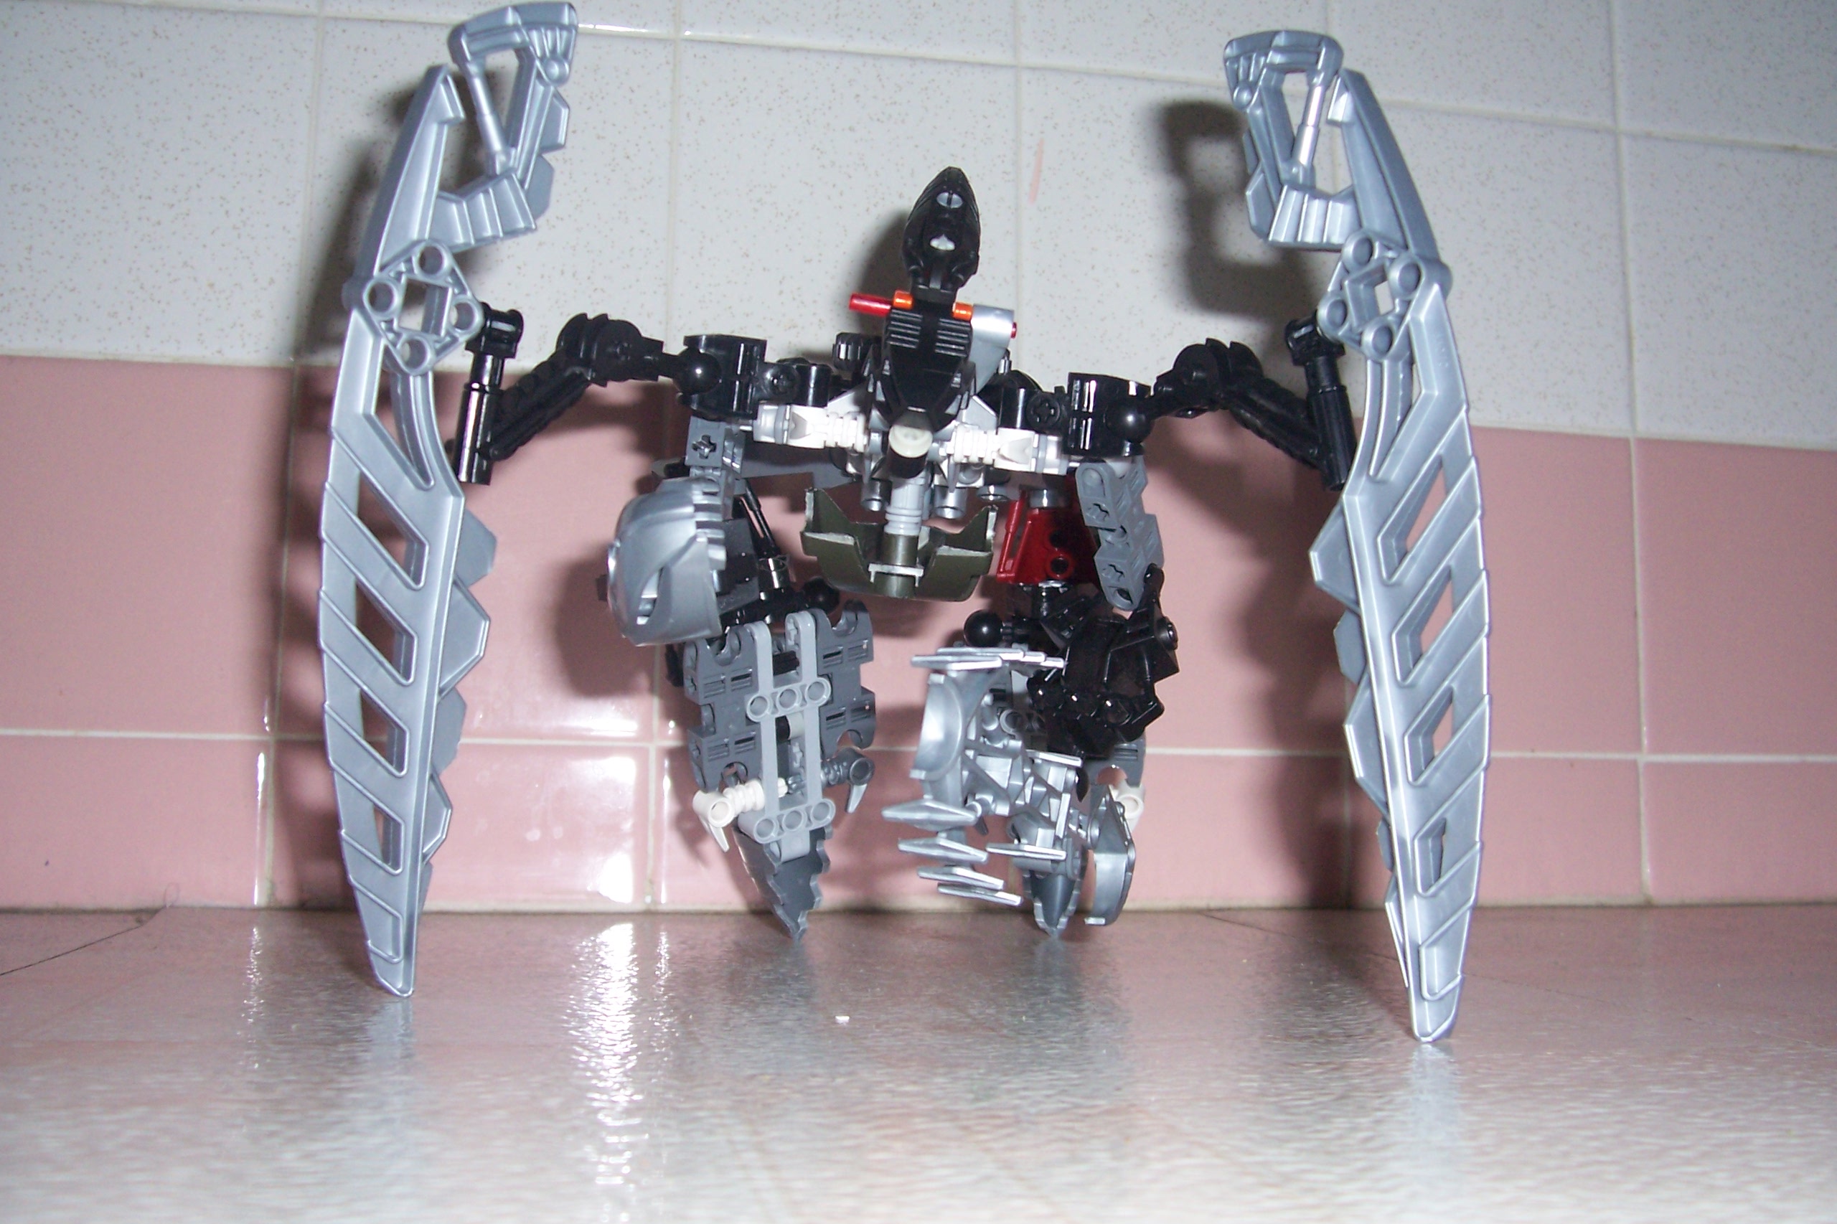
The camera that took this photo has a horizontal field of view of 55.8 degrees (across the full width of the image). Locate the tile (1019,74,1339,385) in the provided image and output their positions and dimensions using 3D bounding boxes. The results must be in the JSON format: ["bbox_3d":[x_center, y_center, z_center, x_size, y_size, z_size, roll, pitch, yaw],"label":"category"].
[{"bbox_3d":[0.085,-0.120,0.571,0.108,0.107,0.008,2,-6,-11],"label":"tile"}]

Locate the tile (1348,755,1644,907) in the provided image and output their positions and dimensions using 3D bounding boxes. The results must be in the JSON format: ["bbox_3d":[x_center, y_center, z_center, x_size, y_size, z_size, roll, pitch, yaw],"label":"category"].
[{"bbox_3d":[0.190,0.072,0.572,0.104,0.047,0.008,2,-6,-11],"label":"tile"}]

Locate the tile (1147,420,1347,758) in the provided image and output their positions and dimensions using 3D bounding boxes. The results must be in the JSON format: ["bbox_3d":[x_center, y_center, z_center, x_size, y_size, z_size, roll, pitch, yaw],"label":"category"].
[{"bbox_3d":[0.085,-0.010,0.560,0.108,0.109,0.008,2,-6,-11],"label":"tile"}]

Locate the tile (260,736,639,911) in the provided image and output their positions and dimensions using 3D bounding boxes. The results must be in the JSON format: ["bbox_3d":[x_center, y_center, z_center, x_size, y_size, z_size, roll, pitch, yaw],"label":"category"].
[{"bbox_3d":[-0.134,0.063,0.511,0.106,0.047,0.008,2,-6,-11],"label":"tile"}]

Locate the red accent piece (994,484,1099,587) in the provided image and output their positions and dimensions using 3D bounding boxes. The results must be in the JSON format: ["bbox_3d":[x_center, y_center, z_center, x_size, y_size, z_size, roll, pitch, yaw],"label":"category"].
[{"bbox_3d":[0.035,-0.021,0.462,0.029,0.029,0.024,1,-6,-3],"label":"red accent piece"}]

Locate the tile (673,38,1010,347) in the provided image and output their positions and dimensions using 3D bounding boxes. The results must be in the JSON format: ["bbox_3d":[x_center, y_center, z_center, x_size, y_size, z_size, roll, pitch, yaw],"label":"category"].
[{"bbox_3d":[-0.023,-0.124,0.550,0.108,0.107,0.008,2,-6,-11],"label":"tile"}]

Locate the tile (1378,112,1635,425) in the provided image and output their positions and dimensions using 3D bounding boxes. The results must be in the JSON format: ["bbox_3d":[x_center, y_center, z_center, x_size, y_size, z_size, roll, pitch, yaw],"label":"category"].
[{"bbox_3d":[0.192,-0.115,0.591,0.104,0.106,0.008,2,-6,-11],"label":"tile"}]

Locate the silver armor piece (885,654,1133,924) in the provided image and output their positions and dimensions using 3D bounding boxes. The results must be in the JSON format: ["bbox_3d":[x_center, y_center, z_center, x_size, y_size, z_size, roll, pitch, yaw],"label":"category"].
[{"bbox_3d":[0.024,0.045,0.438,0.063,0.073,0.045,1,-6,-3],"label":"silver armor piece"}]

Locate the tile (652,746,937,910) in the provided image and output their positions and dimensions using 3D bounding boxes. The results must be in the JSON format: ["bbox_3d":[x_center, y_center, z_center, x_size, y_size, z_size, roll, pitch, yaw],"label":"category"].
[{"bbox_3d":[-0.026,0.067,0.531,0.109,0.048,0.008,2,-6,-11],"label":"tile"}]

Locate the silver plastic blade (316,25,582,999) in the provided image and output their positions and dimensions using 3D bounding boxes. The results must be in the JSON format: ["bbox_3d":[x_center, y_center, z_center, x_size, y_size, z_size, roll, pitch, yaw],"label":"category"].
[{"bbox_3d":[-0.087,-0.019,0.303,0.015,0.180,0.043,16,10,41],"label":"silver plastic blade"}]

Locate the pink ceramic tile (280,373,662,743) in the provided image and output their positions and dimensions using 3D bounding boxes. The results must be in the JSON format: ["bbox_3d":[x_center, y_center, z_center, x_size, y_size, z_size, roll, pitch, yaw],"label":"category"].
[{"bbox_3d":[-0.133,-0.017,0.519,0.106,0.108,0.008,2,-6,-11],"label":"pink ceramic tile"}]

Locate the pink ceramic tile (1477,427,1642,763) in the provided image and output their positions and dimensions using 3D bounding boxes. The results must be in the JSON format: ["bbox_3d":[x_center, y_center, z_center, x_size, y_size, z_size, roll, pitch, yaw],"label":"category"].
[{"bbox_3d":[0.191,-0.007,0.580,0.105,0.108,0.008,2,-6,-11],"label":"pink ceramic tile"}]

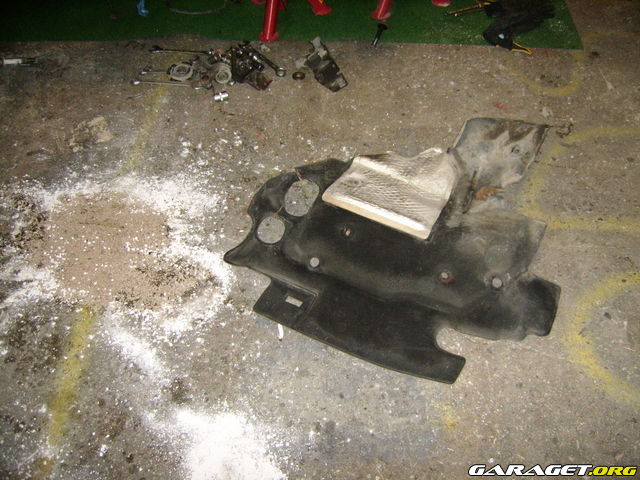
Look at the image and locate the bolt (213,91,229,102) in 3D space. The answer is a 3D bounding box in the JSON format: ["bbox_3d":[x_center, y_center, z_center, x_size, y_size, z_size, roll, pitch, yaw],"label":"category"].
[{"bbox_3d":[-0.299,-0.436,1.970,0.045,0.024,0.024,-16,54,-12],"label":"bolt"}]

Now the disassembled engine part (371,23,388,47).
[{"bbox_3d":[0.195,-0.679,2.158,0.030,0.030,0.117,14,57,11],"label":"disassembled engine part"}]

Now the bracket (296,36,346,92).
[{"bbox_3d":[-0.002,-0.549,2.041,0.110,0.050,0.235,-19,55,-14],"label":"bracket"}]

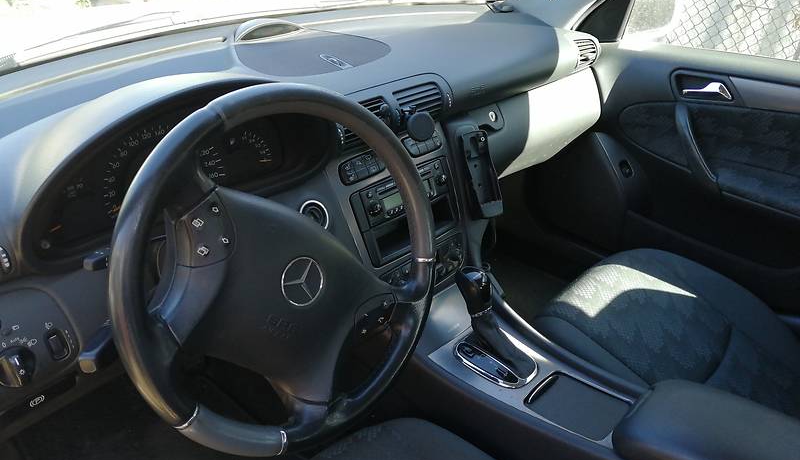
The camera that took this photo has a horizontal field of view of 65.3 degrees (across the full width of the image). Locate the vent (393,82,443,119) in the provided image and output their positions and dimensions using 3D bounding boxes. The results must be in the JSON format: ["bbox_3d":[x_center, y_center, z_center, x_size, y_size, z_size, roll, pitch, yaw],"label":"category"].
[{"bbox_3d":[0.022,-0.208,1.050,0.105,0.066,0.040,-25,21,-38],"label":"vent"}]

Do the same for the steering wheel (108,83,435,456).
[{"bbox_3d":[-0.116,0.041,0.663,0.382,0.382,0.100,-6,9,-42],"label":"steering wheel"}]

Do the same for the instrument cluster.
[{"bbox_3d":[-0.295,-0.074,0.800,0.350,0.135,0.060,-25,21,-38],"label":"instrument cluster"}]

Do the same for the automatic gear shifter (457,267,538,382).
[{"bbox_3d":[0.157,0.148,0.991,0.080,0.155,0.135,-25,41,-38],"label":"automatic gear shifter"}]

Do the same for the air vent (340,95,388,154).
[{"bbox_3d":[-0.064,-0.168,0.976,0.103,0.066,0.040,-25,21,-38],"label":"air vent"}]

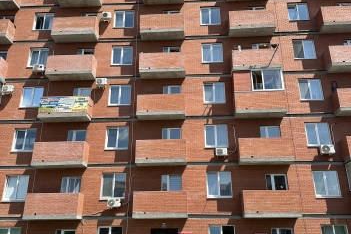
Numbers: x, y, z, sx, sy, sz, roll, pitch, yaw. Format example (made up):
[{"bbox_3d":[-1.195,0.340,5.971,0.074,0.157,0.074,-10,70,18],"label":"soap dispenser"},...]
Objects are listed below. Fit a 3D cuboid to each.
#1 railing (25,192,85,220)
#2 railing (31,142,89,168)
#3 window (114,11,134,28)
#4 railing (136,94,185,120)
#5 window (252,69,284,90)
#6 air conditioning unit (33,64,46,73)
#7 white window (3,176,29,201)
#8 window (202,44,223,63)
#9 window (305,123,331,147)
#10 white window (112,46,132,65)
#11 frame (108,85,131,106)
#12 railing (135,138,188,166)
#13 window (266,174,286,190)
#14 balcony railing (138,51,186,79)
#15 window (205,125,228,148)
[{"bbox_3d":[-6.799,5.060,18.253,2.978,1.383,0.914,-1,-20,3],"label":"railing"},{"bbox_3d":[-6.793,2.257,19.185,2.997,1.372,0.816,-1,-20,3],"label":"railing"},{"bbox_3d":[-3.615,-6.894,22.864,1.376,1.429,0.150,-1,-20,3],"label":"window"},{"bbox_3d":[-0.862,-0.598,19.782,2.850,1.250,1.030,-1,-20,3],"label":"railing"},{"bbox_3d":[5.630,-2.195,19.800,1.905,1.406,0.120,-1,-20,3],"label":"window"},{"bbox_3d":[-8.997,-3.187,21.455,0.780,0.520,0.300,-1,-20,3],"label":"air conditioning unit"},{"bbox_3d":[-9.347,4.179,19.101,1.390,1.453,0.140,-1,-20,3],"label":"white window"},{"bbox_3d":[2.494,-4.252,21.679,1.367,1.424,0.150,-1,-20,3],"label":"window"},{"bbox_3d":[8.447,1.035,19.217,1.390,1.453,0.140,-1,-20,3],"label":"window"},{"bbox_3d":[-3.603,-4.156,21.850,1.376,1.429,0.150,-1,-20,3],"label":"white window"},{"bbox_3d":[-3.578,-1.380,20.983,1.396,1.409,0.150,-1,-20,3],"label":"frame"},{"bbox_3d":[-0.792,2.167,19.109,2.951,1.383,0.970,-1,-20,3],"label":"railing"},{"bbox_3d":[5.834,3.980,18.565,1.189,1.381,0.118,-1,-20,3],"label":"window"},{"bbox_3d":[-0.793,-3.193,20.305,2.811,1.302,0.888,-1,-20,3],"label":"balcony railing"},{"bbox_3d":[2.510,1.196,19.655,1.372,1.434,0.150,-1,-20,3],"label":"window"}]

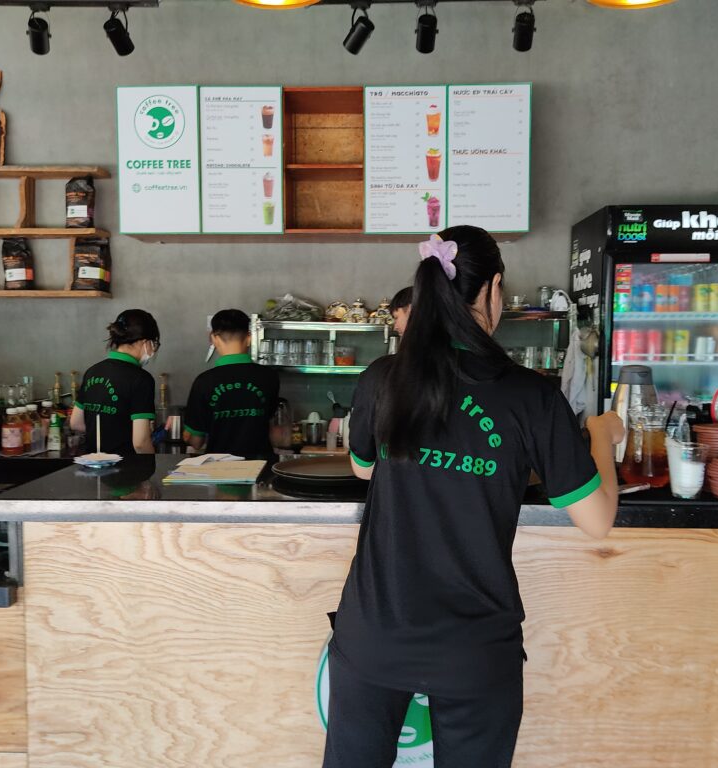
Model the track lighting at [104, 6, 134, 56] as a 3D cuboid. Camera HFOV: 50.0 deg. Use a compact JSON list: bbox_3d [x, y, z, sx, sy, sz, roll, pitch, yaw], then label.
[{"bbox_3d":[-0.922,-1.352,2.950,0.100,0.165,0.120,0,3,10],"label":"track lighting"}]

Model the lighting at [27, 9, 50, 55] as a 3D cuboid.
[{"bbox_3d":[-1.229,-1.352,2.950,0.083,0.160,0.120,0,3,-8],"label":"lighting"}]

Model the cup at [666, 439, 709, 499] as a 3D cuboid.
[{"bbox_3d":[0.718,0.186,1.680,0.096,0.118,0.096,0,3,0],"label":"cup"}]

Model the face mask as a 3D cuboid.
[{"bbox_3d":[-0.857,-0.123,3.100,0.130,0.110,0.085,3,-18,45],"label":"face mask"}]

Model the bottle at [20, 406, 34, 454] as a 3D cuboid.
[{"bbox_3d":[-1.437,0.195,3.300,0.085,0.200,0.085,-1,3,-15],"label":"bottle"}]

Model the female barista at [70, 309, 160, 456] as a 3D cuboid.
[{"bbox_3d":[-0.971,0.478,3.125,0.410,1.562,0.320,1,3,25],"label":"female barista"}]

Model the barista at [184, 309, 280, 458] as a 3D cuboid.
[{"bbox_3d":[-0.520,0.472,3.215,0.450,1.566,0.340,0,3,-10],"label":"barista"}]

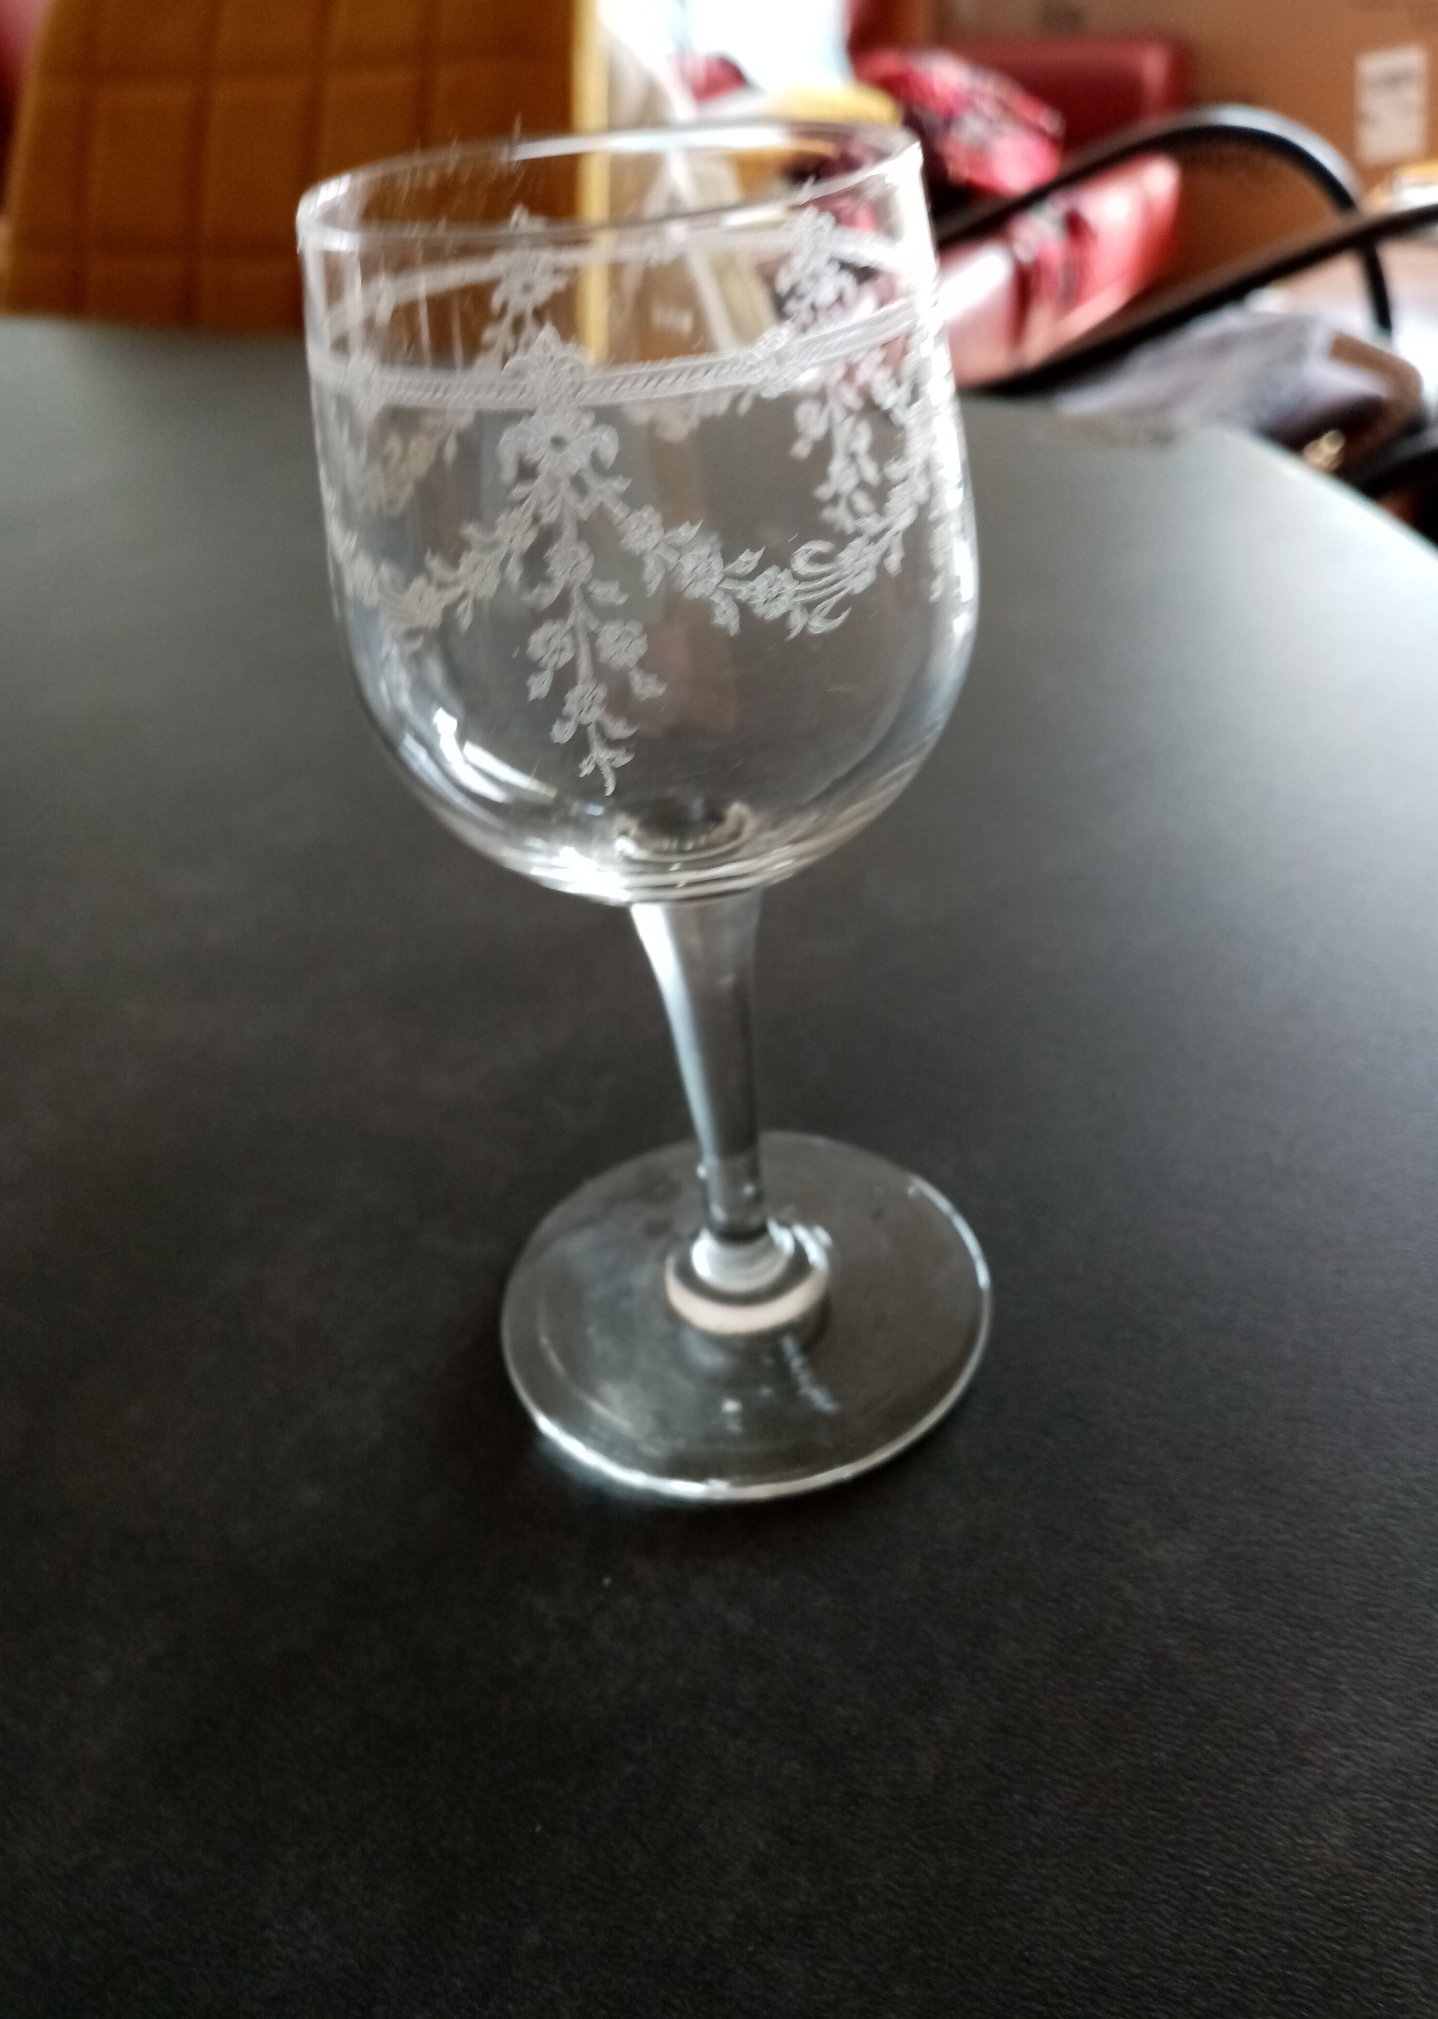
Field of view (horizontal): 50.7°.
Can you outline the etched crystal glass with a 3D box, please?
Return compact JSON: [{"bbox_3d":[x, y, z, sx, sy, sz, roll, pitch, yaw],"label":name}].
[{"bbox_3d":[-0.003,-0.016,0.169,0.067,0.138,0.067,-7,37,0],"label":"etched crystal glass"}]

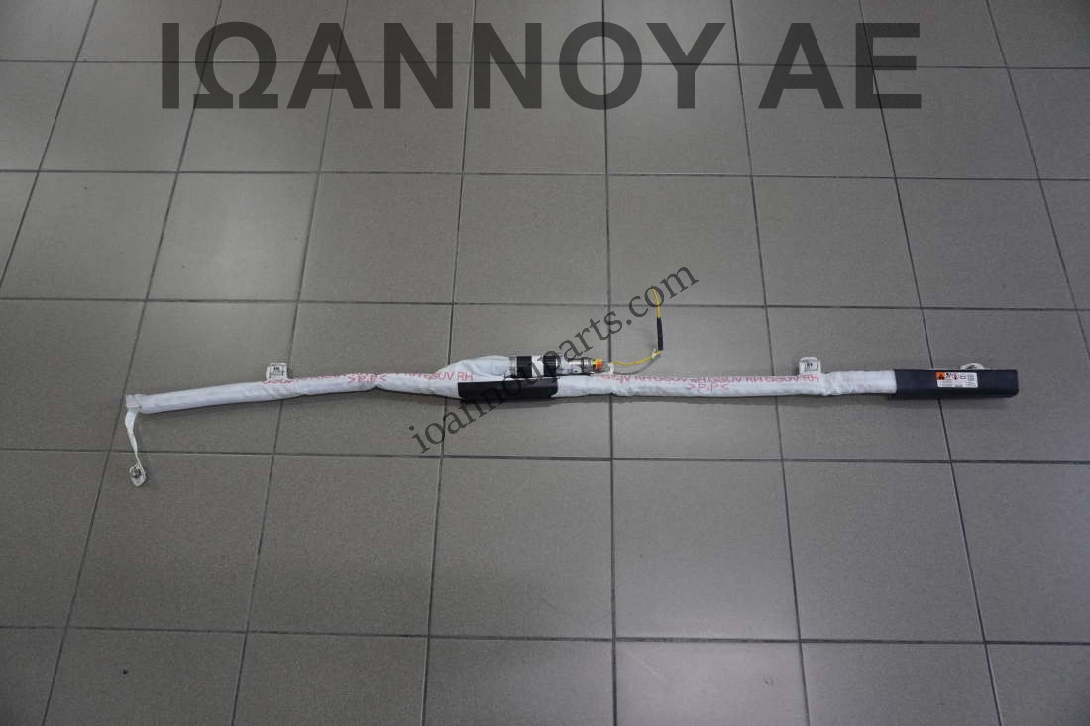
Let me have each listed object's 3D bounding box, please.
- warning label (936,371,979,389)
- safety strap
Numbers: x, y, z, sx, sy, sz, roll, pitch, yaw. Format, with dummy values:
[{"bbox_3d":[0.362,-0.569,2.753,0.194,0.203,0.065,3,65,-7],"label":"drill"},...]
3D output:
[{"bbox_3d":[0.825,0.035,1.452,0.080,0.002,0.033,0,68,0],"label":"warning label"},{"bbox_3d":[-0.809,0.167,1.435,0.036,0.030,0.158,-12,69,-5],"label":"safety strap"}]

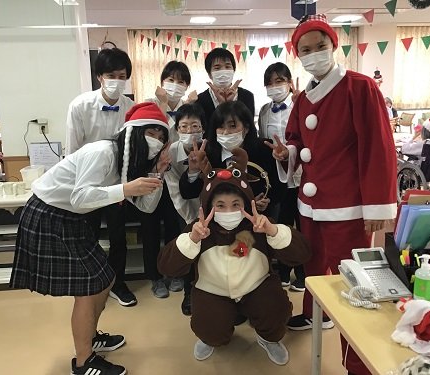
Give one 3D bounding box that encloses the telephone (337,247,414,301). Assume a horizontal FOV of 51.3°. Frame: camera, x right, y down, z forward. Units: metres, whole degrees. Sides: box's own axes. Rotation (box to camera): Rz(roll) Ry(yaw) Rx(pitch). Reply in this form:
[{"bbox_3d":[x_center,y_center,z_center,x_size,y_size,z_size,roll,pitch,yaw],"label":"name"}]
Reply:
[{"bbox_3d":[0.554,0.289,1.559,0.172,0.110,0.230,-3,12,-7],"label":"telephone"}]

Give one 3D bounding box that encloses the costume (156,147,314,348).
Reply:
[{"bbox_3d":[0.098,0.300,2.434,0.810,1.030,0.600,-1,12,0],"label":"costume"}]

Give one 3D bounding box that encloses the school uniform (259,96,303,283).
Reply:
[{"bbox_3d":[0.462,0.032,3.033,0.400,1.270,0.270,0,12,7],"label":"school uniform"}]

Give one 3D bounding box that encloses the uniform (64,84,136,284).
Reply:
[{"bbox_3d":[-0.743,0.052,2.930,0.460,1.380,0.330,-4,11,-13],"label":"uniform"}]

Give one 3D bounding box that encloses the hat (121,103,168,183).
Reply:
[{"bbox_3d":[-0.326,-0.217,2.147,0.240,0.380,0.210,10,17,44],"label":"hat"}]

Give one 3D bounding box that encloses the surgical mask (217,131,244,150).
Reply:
[{"bbox_3d":[0.082,-0.257,2.450,0.145,0.110,0.075,2,12,14],"label":"surgical mask"}]

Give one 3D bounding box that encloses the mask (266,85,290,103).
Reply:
[{"bbox_3d":[0.402,-0.589,2.824,0.137,0.100,0.085,1,12,11],"label":"mask"}]

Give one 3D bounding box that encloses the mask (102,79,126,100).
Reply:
[{"bbox_3d":[-0.585,-0.569,2.606,0.137,0.115,0.085,-4,12,-13],"label":"mask"}]

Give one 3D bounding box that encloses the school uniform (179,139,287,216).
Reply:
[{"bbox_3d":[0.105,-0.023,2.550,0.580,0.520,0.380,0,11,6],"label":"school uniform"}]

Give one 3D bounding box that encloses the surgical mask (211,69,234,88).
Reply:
[{"bbox_3d":[0.052,-0.720,2.970,0.148,0.115,0.075,-1,14,-1],"label":"surgical mask"}]

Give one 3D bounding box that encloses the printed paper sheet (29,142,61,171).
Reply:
[{"bbox_3d":[-1.268,-0.185,3.380,0.225,0.300,0.015,-3,12,-5],"label":"printed paper sheet"}]

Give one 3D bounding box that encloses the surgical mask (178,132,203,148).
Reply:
[{"bbox_3d":[-0.133,-0.272,2.552,0.137,0.100,0.085,-2,12,-1],"label":"surgical mask"}]

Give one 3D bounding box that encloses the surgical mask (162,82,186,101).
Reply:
[{"bbox_3d":[-0.253,-0.589,2.760,0.145,0.115,0.075,9,14,1],"label":"surgical mask"}]

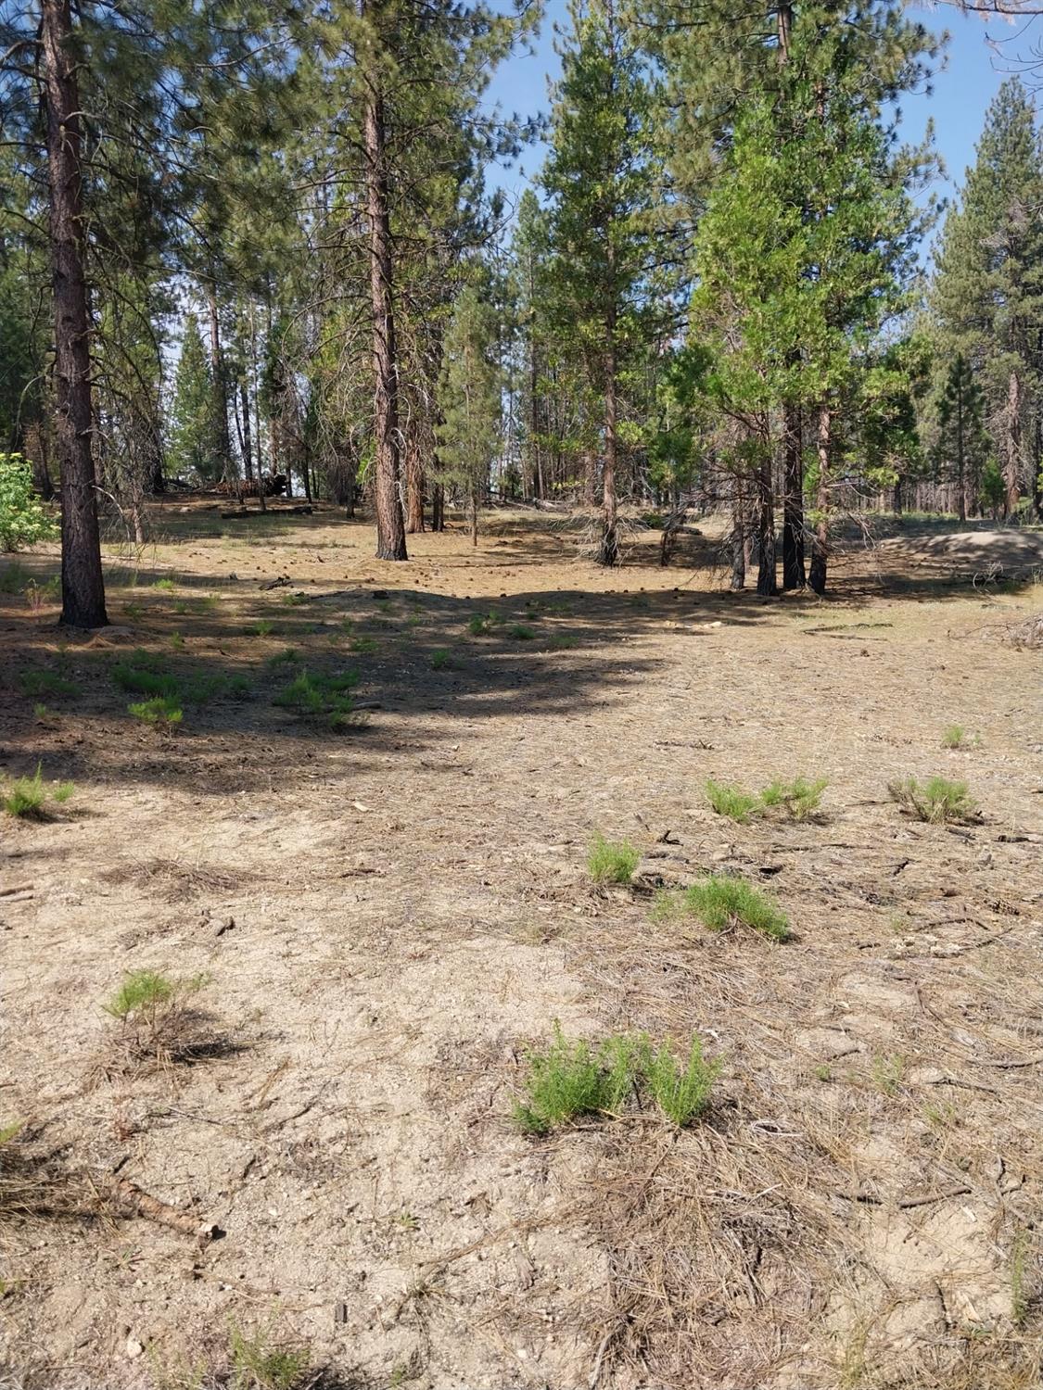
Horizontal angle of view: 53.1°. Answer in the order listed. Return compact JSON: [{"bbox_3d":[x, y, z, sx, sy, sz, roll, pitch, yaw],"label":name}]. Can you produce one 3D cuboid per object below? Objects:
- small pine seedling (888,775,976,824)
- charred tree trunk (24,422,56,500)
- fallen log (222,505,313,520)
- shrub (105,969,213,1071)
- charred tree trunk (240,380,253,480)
[{"bbox_3d":[2.123,0.539,5.400,0.430,0.210,0.330,-1,8,0],"label":"small pine seedling"},{"bbox_3d":[-14.268,-6.949,31.000,0.700,2.400,0.600,-5,9,-24],"label":"charred tree trunk"},{"bbox_3d":[-9.269,-6.640,38.000,3.450,0.340,0.380,-4,9,-19],"label":"fallen log"},{"bbox_3d":[-1.047,0.931,3.000,0.310,0.210,0.280,-4,9,-20],"label":"shrub"},{"bbox_3d":[-9.474,-9.137,36.000,0.380,3.500,0.360,-3,9,-14],"label":"charred tree trunk"}]

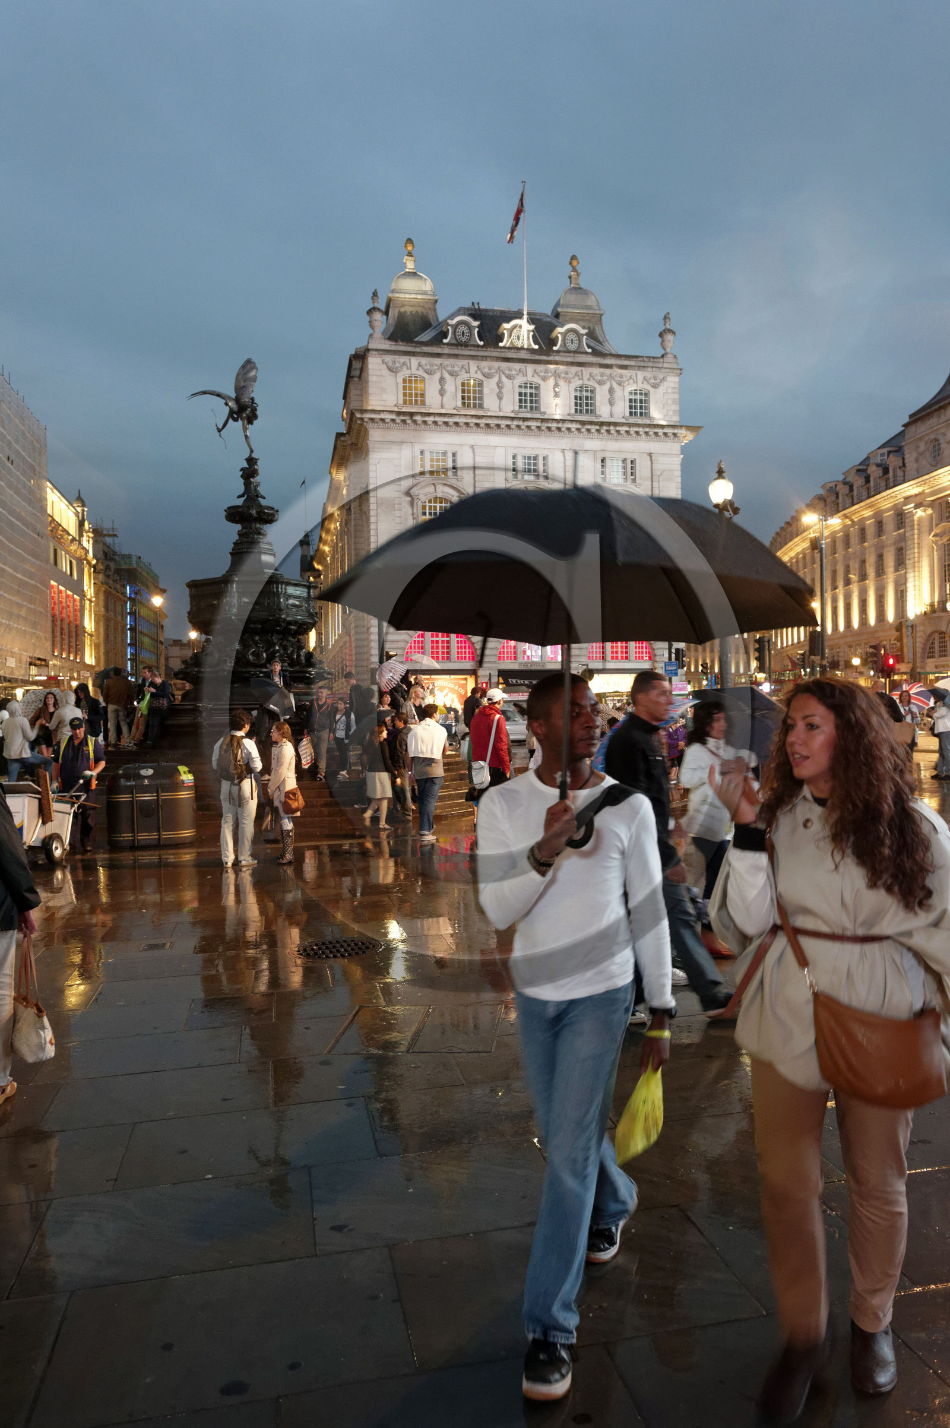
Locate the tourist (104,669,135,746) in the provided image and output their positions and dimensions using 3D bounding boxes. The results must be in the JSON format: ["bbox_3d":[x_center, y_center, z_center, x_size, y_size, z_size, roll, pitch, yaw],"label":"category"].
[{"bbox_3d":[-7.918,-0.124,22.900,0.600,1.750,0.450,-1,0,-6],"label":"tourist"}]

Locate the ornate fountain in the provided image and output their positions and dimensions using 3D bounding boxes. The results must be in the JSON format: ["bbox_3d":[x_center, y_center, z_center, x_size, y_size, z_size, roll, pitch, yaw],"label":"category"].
[{"bbox_3d":[-4.768,-3.665,22.200,3.200,7.800,3.200,-1,0,-18],"label":"ornate fountain"}]

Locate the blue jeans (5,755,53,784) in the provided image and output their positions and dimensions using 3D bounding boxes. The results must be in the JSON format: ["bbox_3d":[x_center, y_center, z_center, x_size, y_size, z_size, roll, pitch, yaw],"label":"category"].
[{"bbox_3d":[-6.848,0.983,15.800,0.450,0.930,0.650,-1,0,41],"label":"blue jeans"}]

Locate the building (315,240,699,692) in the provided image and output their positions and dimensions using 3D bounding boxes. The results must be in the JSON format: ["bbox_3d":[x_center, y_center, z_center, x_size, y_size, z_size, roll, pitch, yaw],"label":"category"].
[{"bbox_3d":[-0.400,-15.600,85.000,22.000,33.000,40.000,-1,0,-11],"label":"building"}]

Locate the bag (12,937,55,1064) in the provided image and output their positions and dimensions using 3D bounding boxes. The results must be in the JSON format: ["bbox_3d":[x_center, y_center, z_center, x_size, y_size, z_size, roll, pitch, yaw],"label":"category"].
[{"bbox_3d":[-1.948,1.263,4.550,0.130,0.520,0.270,-1,0,-38],"label":"bag"}]

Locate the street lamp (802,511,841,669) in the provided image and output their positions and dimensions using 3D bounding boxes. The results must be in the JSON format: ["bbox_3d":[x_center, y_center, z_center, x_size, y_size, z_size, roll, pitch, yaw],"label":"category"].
[{"bbox_3d":[13.856,-3.415,41.000,1.600,9.100,0.400,-1,0,6],"label":"street lamp"}]

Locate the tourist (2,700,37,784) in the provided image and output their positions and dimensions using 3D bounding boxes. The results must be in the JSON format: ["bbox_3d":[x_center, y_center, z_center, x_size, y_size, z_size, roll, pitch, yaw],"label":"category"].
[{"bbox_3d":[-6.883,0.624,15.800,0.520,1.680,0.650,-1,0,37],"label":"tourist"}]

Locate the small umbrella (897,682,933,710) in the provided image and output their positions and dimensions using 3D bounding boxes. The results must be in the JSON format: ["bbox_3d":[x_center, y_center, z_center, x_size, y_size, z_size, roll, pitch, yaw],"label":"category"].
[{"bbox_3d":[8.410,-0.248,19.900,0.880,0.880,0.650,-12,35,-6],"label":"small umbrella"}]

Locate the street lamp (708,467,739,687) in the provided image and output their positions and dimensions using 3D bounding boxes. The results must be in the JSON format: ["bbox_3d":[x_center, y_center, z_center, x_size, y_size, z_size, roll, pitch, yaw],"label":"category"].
[{"bbox_3d":[7.150,-3.150,30.000,0.800,8.400,0.800,-1,0,0],"label":"street lamp"}]

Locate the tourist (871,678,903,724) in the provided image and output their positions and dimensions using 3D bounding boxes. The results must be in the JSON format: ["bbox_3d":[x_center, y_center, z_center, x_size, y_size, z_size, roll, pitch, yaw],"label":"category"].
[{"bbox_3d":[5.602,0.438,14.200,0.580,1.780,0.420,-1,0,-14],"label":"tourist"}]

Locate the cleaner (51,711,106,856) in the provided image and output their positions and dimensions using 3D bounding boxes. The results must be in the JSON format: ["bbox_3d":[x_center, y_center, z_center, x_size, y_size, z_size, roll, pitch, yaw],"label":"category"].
[{"bbox_3d":[-5.079,0.907,13.200,0.660,1.720,0.470,-1,0,-7],"label":"cleaner"}]

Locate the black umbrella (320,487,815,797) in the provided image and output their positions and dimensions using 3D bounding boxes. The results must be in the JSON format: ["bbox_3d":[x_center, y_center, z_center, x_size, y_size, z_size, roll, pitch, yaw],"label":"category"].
[{"bbox_3d":[0.225,-0.166,2.490,1.200,0.890,1.180,2,-3,0],"label":"black umbrella"}]

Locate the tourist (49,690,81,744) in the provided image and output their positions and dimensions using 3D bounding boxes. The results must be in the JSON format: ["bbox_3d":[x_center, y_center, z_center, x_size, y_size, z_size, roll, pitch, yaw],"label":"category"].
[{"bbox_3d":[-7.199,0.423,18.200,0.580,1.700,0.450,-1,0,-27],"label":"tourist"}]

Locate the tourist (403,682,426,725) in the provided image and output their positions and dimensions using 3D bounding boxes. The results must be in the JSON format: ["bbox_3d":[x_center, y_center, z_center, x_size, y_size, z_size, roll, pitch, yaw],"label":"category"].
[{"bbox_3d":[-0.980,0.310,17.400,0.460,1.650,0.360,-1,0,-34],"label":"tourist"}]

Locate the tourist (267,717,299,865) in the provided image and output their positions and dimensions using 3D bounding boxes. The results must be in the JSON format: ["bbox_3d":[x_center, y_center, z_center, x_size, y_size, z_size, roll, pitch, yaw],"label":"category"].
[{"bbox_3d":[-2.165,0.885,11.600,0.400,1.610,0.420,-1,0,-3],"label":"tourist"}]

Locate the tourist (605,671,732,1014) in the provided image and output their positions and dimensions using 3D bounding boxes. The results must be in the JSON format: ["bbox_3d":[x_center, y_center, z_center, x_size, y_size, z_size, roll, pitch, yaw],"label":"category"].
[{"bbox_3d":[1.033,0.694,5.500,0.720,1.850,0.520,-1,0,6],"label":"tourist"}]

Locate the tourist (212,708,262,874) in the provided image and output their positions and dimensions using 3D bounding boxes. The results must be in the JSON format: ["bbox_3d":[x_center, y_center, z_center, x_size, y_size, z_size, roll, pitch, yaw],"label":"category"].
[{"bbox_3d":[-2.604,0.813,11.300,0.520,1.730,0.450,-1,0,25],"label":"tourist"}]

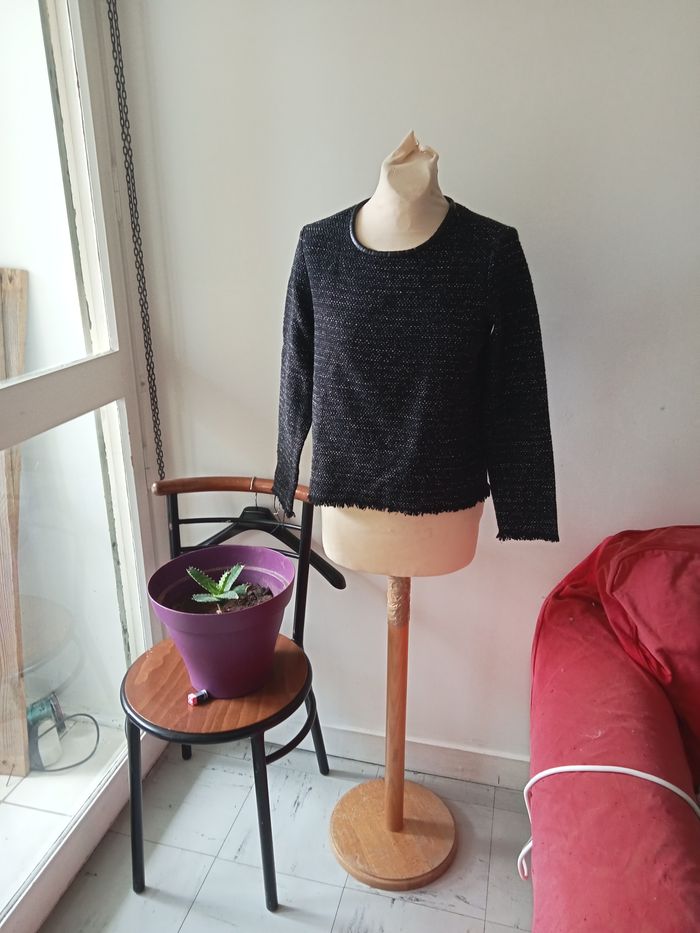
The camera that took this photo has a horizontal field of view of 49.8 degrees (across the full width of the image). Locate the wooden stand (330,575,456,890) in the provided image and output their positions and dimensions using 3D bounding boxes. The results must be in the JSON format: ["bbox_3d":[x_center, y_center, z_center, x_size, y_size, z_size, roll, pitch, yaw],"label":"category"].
[{"bbox_3d":[0.104,0.532,1.646,0.289,0.737,0.289,5,22,14],"label":"wooden stand"}]

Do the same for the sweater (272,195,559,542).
[{"bbox_3d":[0.116,-0.157,1.361,0.556,0.616,0.250,4,22,11],"label":"sweater"}]

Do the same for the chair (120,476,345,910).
[{"bbox_3d":[-0.281,0.481,1.679,0.412,0.809,0.455,3,22,8],"label":"chair"}]

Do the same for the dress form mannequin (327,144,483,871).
[{"bbox_3d":[0.102,0.165,1.502,0.355,1.525,0.285,4,22,11],"label":"dress form mannequin"}]

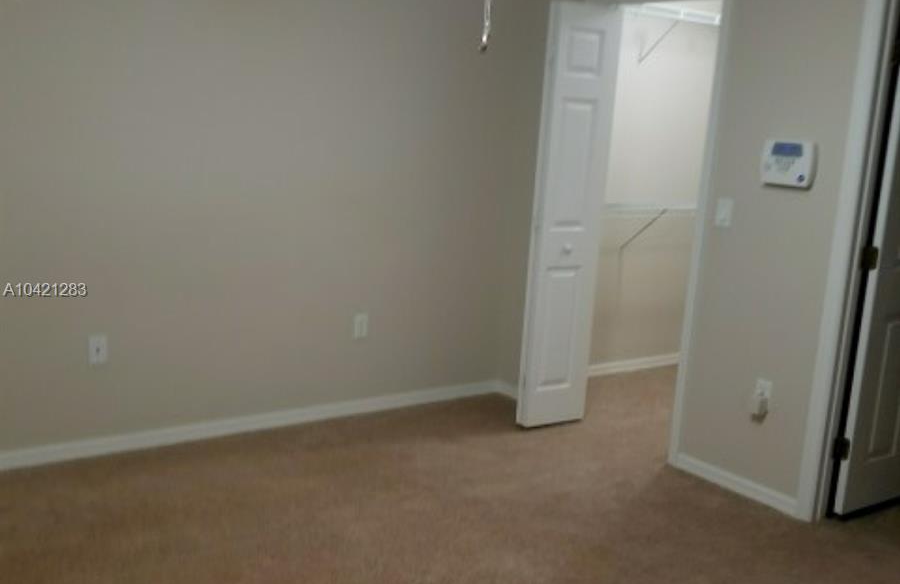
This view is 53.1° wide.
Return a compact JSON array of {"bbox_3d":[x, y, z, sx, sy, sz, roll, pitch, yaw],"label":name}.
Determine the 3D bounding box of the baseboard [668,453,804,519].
[{"bbox_3d":[1.204,0.811,3.823,0.015,0.065,0.624,-4,13,-37],"label":"baseboard"}]

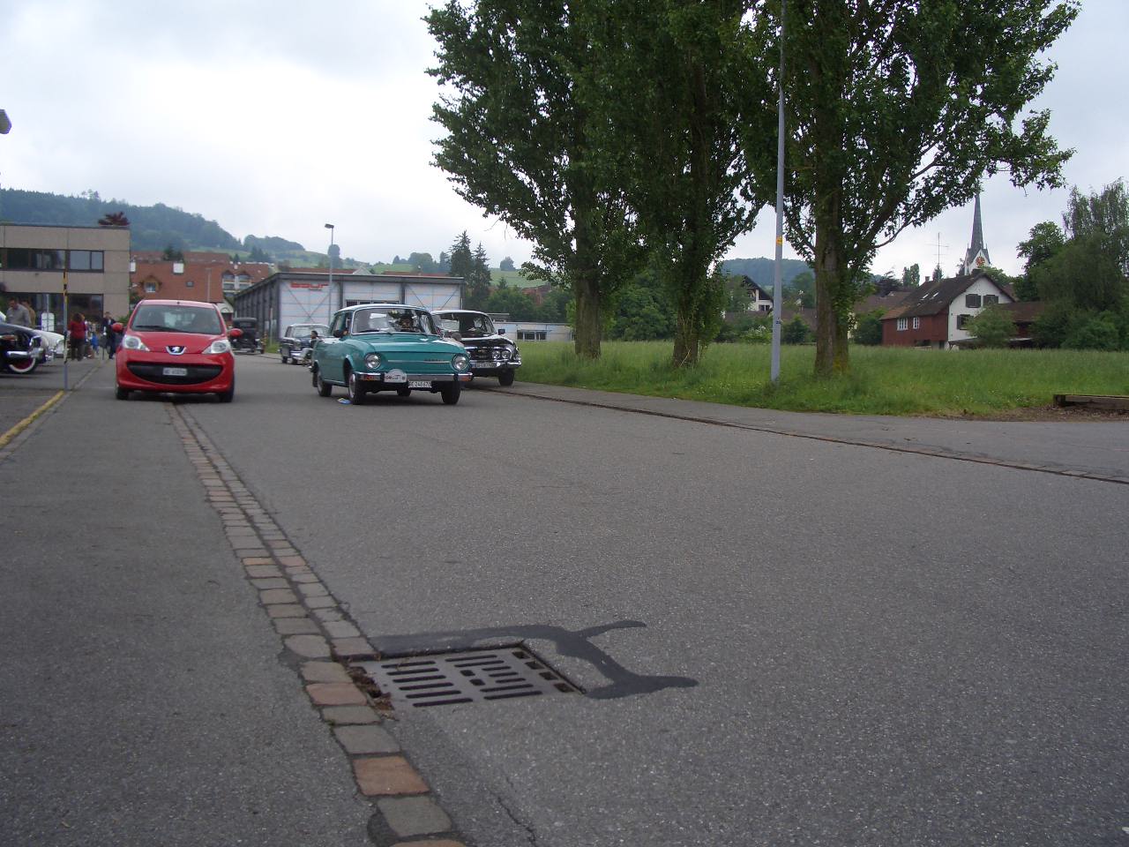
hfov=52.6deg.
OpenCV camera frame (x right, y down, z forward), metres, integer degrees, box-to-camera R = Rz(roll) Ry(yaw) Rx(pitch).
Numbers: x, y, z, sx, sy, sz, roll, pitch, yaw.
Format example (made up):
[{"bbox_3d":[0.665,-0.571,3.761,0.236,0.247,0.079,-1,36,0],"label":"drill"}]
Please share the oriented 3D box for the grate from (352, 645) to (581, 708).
[{"bbox_3d":[-0.267,0.690,3.030,0.500,0.040,0.479,-1,4,-22],"label":"grate"}]

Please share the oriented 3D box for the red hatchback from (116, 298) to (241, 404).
[{"bbox_3d":[-5.840,-1.135,17.280,1.630,1.465,3.430,0,4,-16],"label":"red hatchback"}]

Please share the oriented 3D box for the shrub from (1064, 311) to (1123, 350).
[{"bbox_3d":[39.374,-6.746,85.000,4.400,3.300,3.800,3,5,25],"label":"shrub"}]

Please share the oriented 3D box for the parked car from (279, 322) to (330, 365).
[{"bbox_3d":[-9.619,-3.007,43.000,1.750,1.480,4.600,0,4,-20],"label":"parked car"}]

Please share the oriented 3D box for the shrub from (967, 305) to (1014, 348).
[{"bbox_3d":[36.612,-8.179,98.000,4.100,4.200,4.000,3,4,20],"label":"shrub"}]

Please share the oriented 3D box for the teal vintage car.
[{"bbox_3d":[-2.667,-1.044,16.672,1.620,1.390,4.150,-1,4,-21],"label":"teal vintage car"}]

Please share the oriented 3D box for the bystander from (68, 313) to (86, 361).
[{"bbox_3d":[-16.009,-2.840,37.500,0.560,1.580,0.360,0,4,-14],"label":"bystander"}]

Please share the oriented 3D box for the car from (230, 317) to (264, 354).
[{"bbox_3d":[-16.313,-4.498,58.500,1.680,1.800,4.100,0,4,-18],"label":"car"}]

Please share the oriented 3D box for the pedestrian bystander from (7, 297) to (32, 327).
[{"bbox_3d":[-13.132,-2.178,27.500,0.520,1.710,0.400,4,5,34],"label":"pedestrian bystander"}]

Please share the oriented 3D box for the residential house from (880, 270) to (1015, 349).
[{"bbox_3d":[41.768,-12.100,123.614,9.200,8.300,11.500,0,4,-20],"label":"residential house"}]

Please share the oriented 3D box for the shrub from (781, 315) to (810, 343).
[{"bbox_3d":[18.660,-7.471,92.000,2.300,2.600,2.200,2,4,12],"label":"shrub"}]

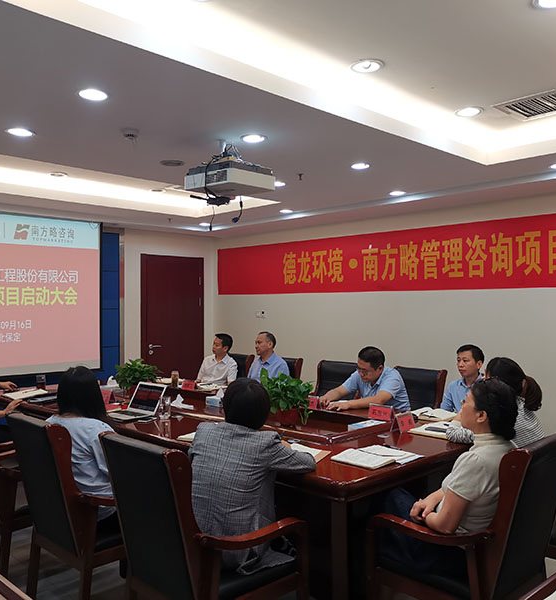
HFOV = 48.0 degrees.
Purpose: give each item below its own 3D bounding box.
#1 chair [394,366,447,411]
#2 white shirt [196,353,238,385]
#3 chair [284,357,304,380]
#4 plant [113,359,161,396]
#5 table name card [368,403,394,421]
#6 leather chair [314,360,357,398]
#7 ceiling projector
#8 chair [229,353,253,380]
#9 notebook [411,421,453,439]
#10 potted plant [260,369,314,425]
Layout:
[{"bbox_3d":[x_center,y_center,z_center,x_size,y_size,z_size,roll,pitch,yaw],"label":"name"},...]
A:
[{"bbox_3d":[1.133,1.131,5.630,0.660,0.990,0.600,1,-1,-45],"label":"chair"},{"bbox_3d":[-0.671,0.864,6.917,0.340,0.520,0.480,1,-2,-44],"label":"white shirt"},{"bbox_3d":[-0.127,1.147,6.902,0.660,0.990,0.600,1,-1,-45],"label":"chair"},{"bbox_3d":[-1.393,0.760,6.141,0.430,0.380,0.430,0,-1,0],"label":"plant"},{"bbox_3d":[0.777,0.822,4.589,0.090,0.100,0.200,1,-2,-44],"label":"table name card"},{"bbox_3d":[0.350,1.137,5.874,0.700,1.050,0.580,1,-2,-44],"label":"leather chair"},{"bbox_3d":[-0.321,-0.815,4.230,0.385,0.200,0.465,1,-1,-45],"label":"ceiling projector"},{"bbox_3d":[-0.743,1.161,7.014,0.700,1.050,0.580,1,-1,-36],"label":"chair"},{"bbox_3d":[1.042,0.823,3.926,0.380,0.025,0.266,1,-1,-45],"label":"notebook"},{"bbox_3d":[0.059,0.714,4.636,0.420,0.410,0.420,0,-1,0],"label":"potted plant"}]

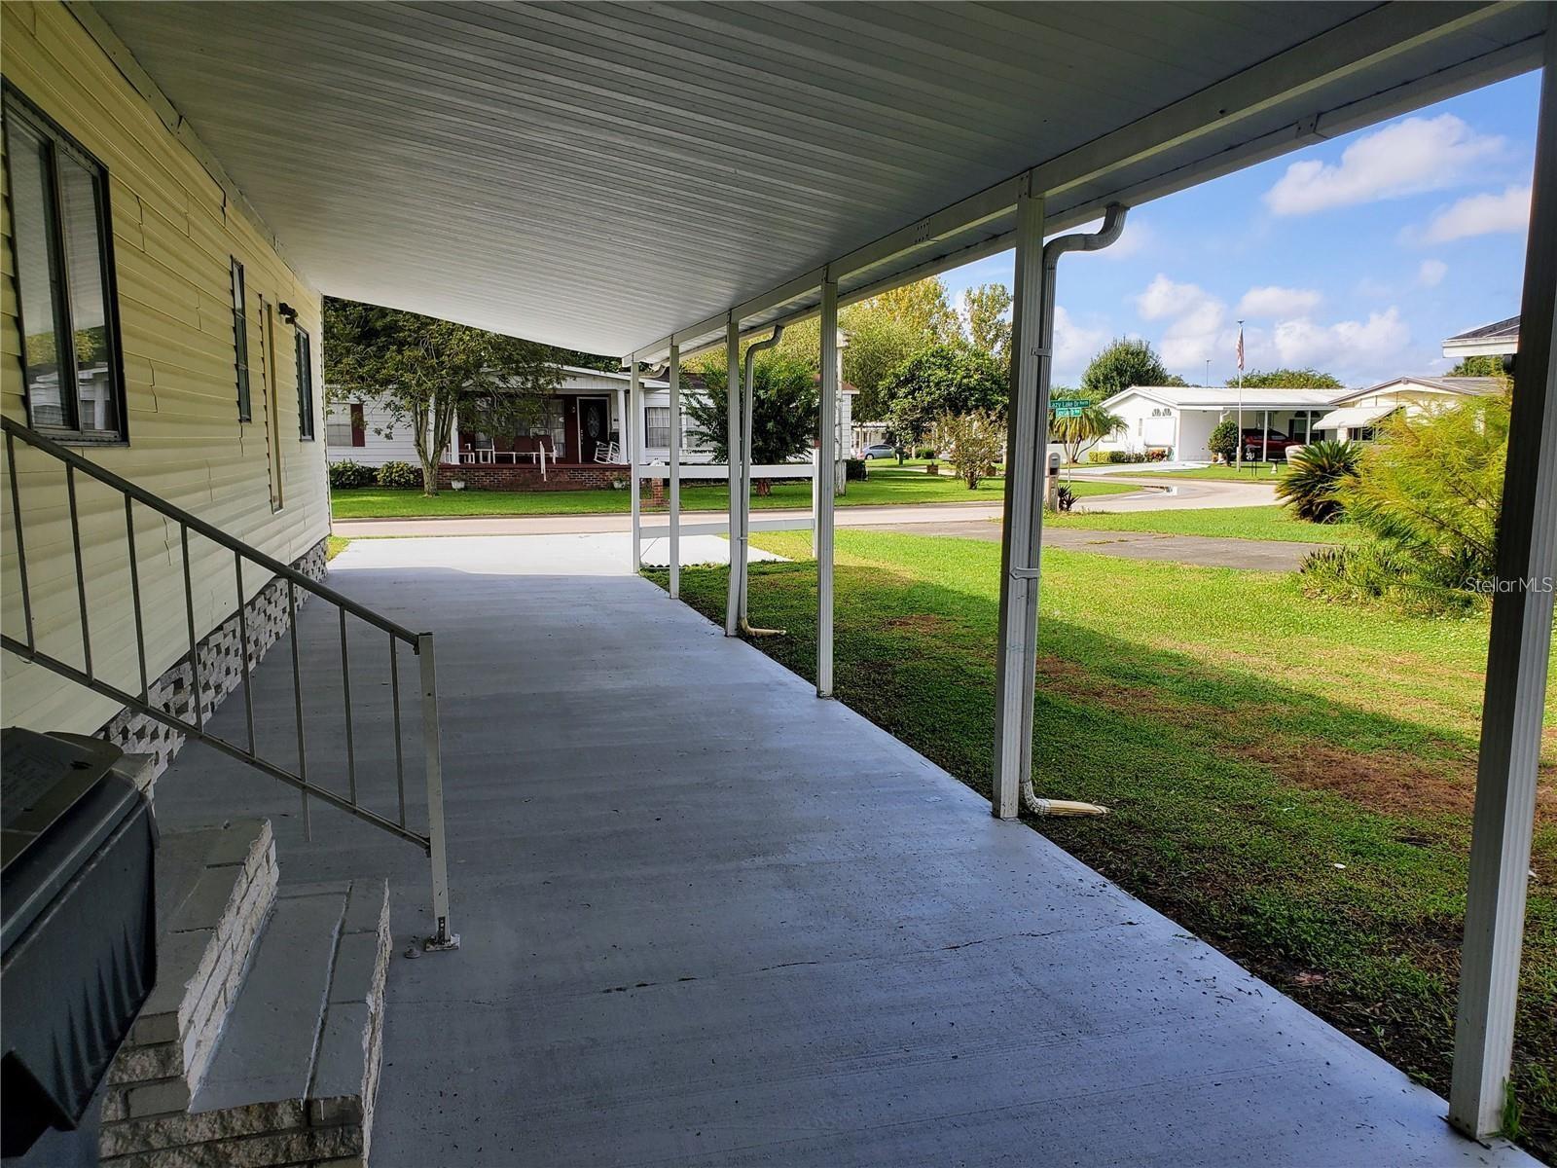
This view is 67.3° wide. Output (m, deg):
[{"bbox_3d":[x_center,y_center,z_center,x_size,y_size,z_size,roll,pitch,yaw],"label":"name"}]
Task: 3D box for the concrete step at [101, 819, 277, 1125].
[{"bbox_3d":[-1.403,0.850,2.761,0.250,0.210,1.200,-1,7,-16],"label":"concrete step"}]

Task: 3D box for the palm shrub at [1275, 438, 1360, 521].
[{"bbox_3d":[11.026,-2.113,23.730,1.700,1.660,1.700,4,8,25],"label":"palm shrub"}]

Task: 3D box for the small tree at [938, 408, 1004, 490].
[{"bbox_3d":[6.276,-4.284,37.606,2.150,2.500,2.150,2,7,9],"label":"small tree"}]

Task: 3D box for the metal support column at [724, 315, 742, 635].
[{"bbox_3d":[-0.323,-0.814,8.933,0.077,2.438,0.077,-1,7,-16],"label":"metal support column"}]

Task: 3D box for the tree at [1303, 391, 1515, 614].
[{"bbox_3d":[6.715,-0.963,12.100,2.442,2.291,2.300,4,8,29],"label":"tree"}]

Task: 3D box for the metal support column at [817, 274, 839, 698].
[{"bbox_3d":[0.291,-0.550,6.932,0.076,2.469,0.076,-1,7,-16],"label":"metal support column"}]

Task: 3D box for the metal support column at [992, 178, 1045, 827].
[{"bbox_3d":[0.936,-0.291,4.613,0.077,2.477,0.077,-1,7,-16],"label":"metal support column"}]

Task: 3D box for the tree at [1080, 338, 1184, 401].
[{"bbox_3d":[20.622,-10.807,68.132,6.400,7.200,6.400,3,7,16],"label":"tree"}]

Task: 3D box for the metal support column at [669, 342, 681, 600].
[{"bbox_3d":[-1.006,-1.099,11.355,0.076,2.469,0.076,-1,7,-16],"label":"metal support column"}]

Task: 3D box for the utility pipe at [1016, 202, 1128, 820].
[{"bbox_3d":[1.203,-0.273,4.743,0.435,2.485,0.085,-1,7,-16],"label":"utility pipe"}]

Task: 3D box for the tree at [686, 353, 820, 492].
[{"bbox_3d":[-0.772,-4.531,33.000,3.776,4.016,3.500,0,7,-1],"label":"tree"}]

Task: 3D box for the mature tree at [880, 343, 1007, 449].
[{"bbox_3d":[8.265,-8.808,58.000,6.455,6.335,6.200,2,7,8],"label":"mature tree"}]

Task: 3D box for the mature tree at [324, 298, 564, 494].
[{"bbox_3d":[-9.336,-5.431,31.507,6.900,6.100,6.900,-1,7,-16],"label":"mature tree"}]

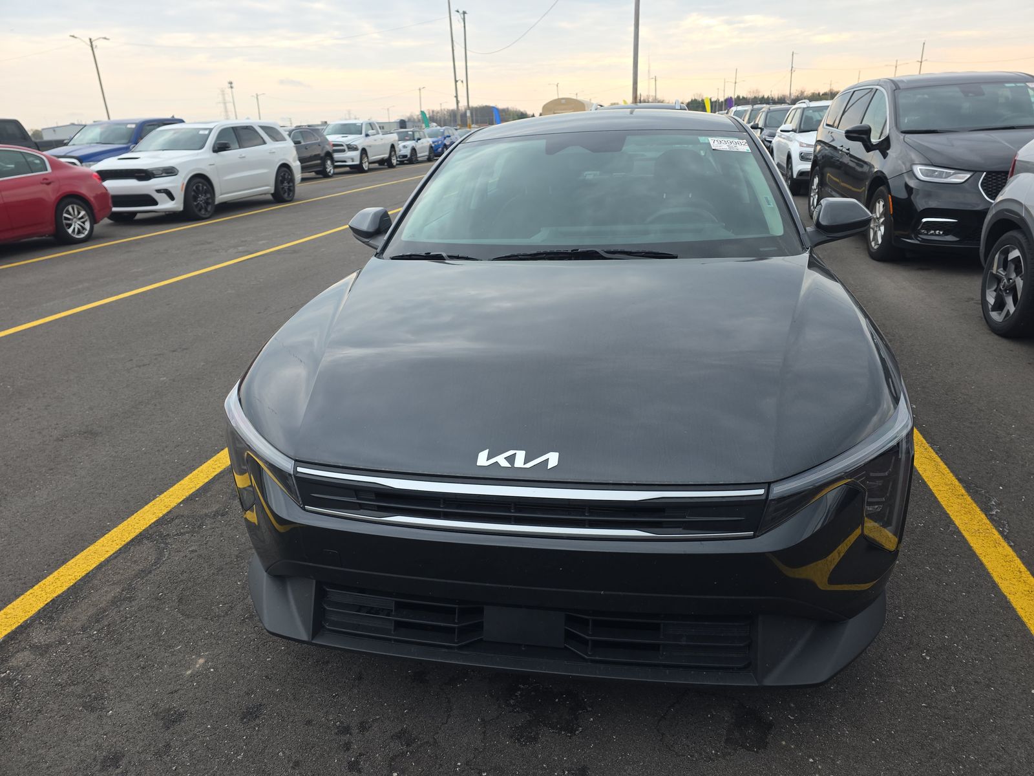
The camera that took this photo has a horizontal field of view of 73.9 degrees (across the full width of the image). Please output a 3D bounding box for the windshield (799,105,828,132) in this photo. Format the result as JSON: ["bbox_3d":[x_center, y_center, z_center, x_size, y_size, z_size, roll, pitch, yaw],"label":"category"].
[{"bbox_3d":[5.826,-4.865,12.418,1.400,0.480,0.720,1,21,11],"label":"windshield"}]

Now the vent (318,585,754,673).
[{"bbox_3d":[0.011,0.523,1.470,0.950,0.160,0.140,1,21,11],"label":"vent"}]

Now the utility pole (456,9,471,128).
[{"bbox_3d":[-4.139,-24.356,54.838,0.900,10.300,0.400,1,21,11],"label":"utility pole"}]

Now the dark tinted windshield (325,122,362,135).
[{"bbox_3d":[-6.768,-10.159,26.959,1.550,0.470,0.650,1,21,11],"label":"dark tinted windshield"}]

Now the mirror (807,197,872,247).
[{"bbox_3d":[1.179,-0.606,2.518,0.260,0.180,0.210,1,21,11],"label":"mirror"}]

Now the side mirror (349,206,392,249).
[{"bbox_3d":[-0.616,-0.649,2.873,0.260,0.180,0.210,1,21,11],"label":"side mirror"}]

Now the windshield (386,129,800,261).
[{"bbox_3d":[0.252,-0.737,2.534,1.440,0.400,1.050,1,21,11],"label":"windshield"}]

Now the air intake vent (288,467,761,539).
[{"bbox_3d":[-0.006,0.224,1.347,0.960,0.120,0.140,1,21,11],"label":"air intake vent"}]

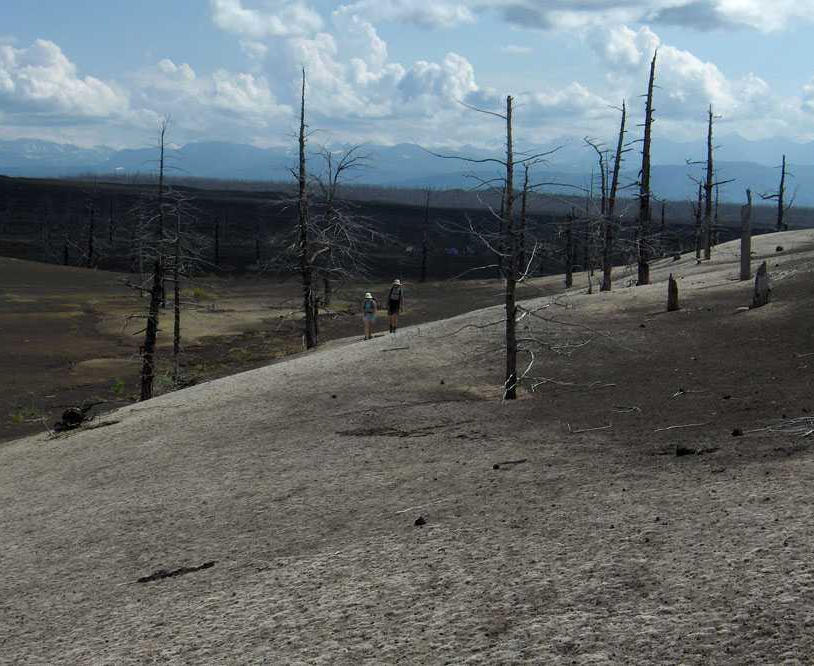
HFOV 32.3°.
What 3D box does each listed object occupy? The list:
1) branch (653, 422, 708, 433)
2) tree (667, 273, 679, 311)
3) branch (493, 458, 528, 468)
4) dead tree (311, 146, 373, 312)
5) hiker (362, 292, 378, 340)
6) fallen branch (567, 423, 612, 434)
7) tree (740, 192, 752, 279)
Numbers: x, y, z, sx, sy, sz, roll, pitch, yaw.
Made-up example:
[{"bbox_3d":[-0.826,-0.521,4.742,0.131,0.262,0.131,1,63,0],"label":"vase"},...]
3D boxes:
[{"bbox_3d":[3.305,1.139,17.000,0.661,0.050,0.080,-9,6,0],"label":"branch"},{"bbox_3d":[5.872,-0.914,31.000,0.245,0.840,0.240,2,6,0],"label":"tree"},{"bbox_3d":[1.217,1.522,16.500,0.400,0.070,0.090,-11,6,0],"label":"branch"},{"bbox_3d":[-3.958,-6.435,85.000,3.700,9.900,3.600,2,6,0],"label":"dead tree"},{"bbox_3d":[-1.319,-0.581,49.500,0.550,1.680,0.500,3,6,11],"label":"hiker"},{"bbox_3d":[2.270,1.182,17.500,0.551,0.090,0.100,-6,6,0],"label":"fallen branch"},{"bbox_3d":[9.023,-2.612,37.500,0.290,2.470,0.280,2,6,0],"label":"tree"}]

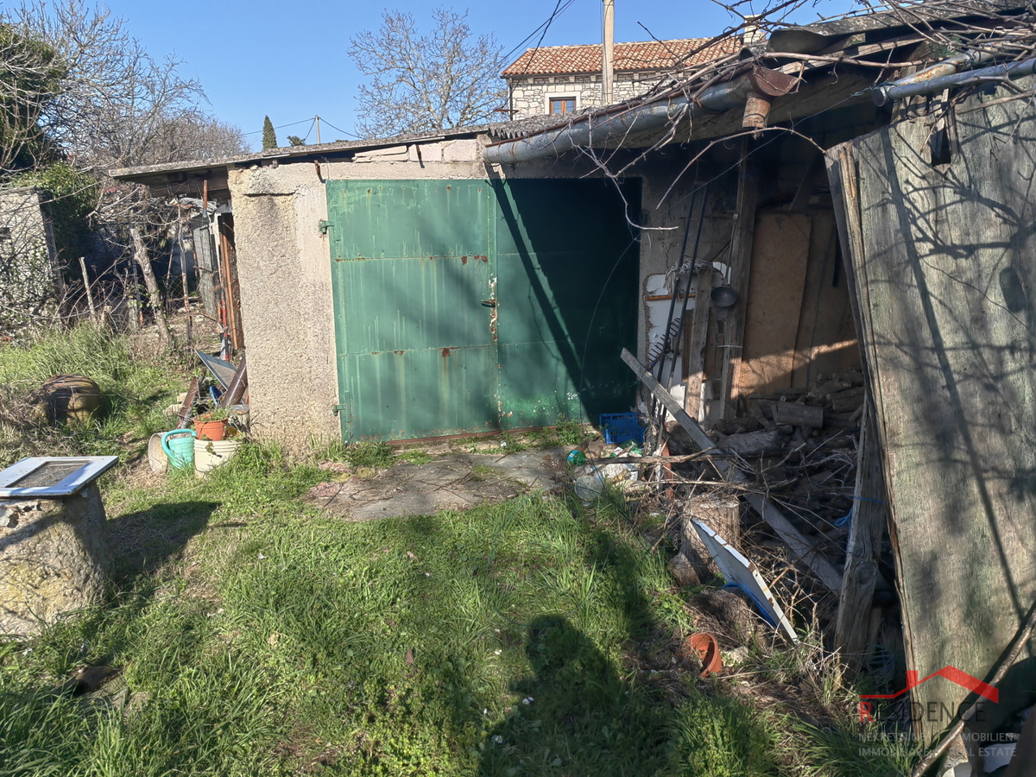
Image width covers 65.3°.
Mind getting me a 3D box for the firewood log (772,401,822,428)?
[{"bbox_3d":[2.152,0.204,6.247,0.380,0.160,0.160,6,15,12],"label":"firewood log"}]

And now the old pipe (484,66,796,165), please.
[{"bbox_3d":[0.235,-1.232,4.027,0.150,0.200,3.854,-4,14,-13],"label":"old pipe"}]

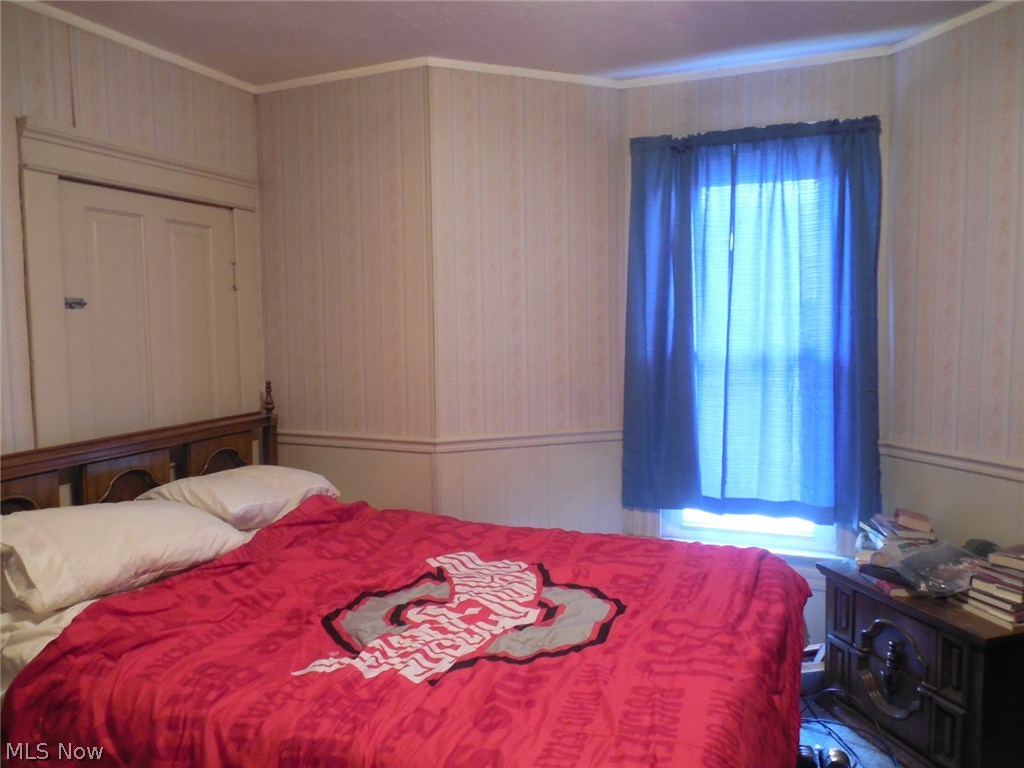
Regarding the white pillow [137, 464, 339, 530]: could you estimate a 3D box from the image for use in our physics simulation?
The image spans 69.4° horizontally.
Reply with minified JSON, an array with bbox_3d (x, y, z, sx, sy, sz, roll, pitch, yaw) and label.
[{"bbox_3d":[-1.041,0.460,2.986,0.420,0.180,0.680,14,10,21],"label":"white pillow"}]

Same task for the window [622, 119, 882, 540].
[{"bbox_3d":[0.978,-0.239,3.090,1.045,1.632,0.100,1,5,21],"label":"window"}]

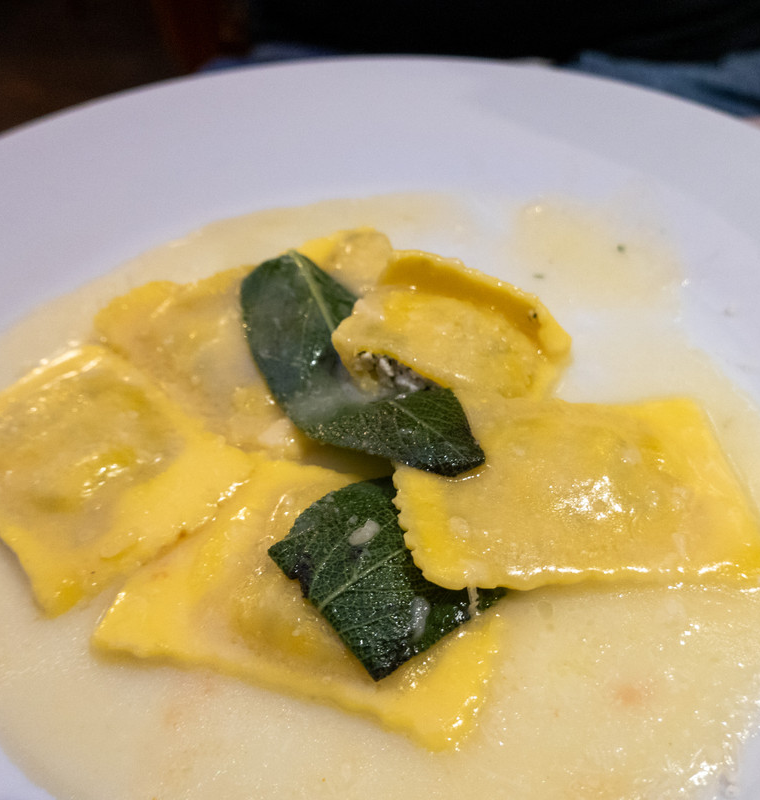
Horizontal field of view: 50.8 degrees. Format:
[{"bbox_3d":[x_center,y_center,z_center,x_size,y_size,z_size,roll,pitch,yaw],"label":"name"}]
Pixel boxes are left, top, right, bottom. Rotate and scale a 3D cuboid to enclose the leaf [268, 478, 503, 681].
[{"bbox_3d":[0.005,0.024,0.135,0.038,0.010,0.030,-30,51,-25],"label":"leaf"}]

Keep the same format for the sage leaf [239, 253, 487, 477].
[{"bbox_3d":[-0.009,-0.009,0.167,0.031,0.012,0.082,-25,49,-21],"label":"sage leaf"}]

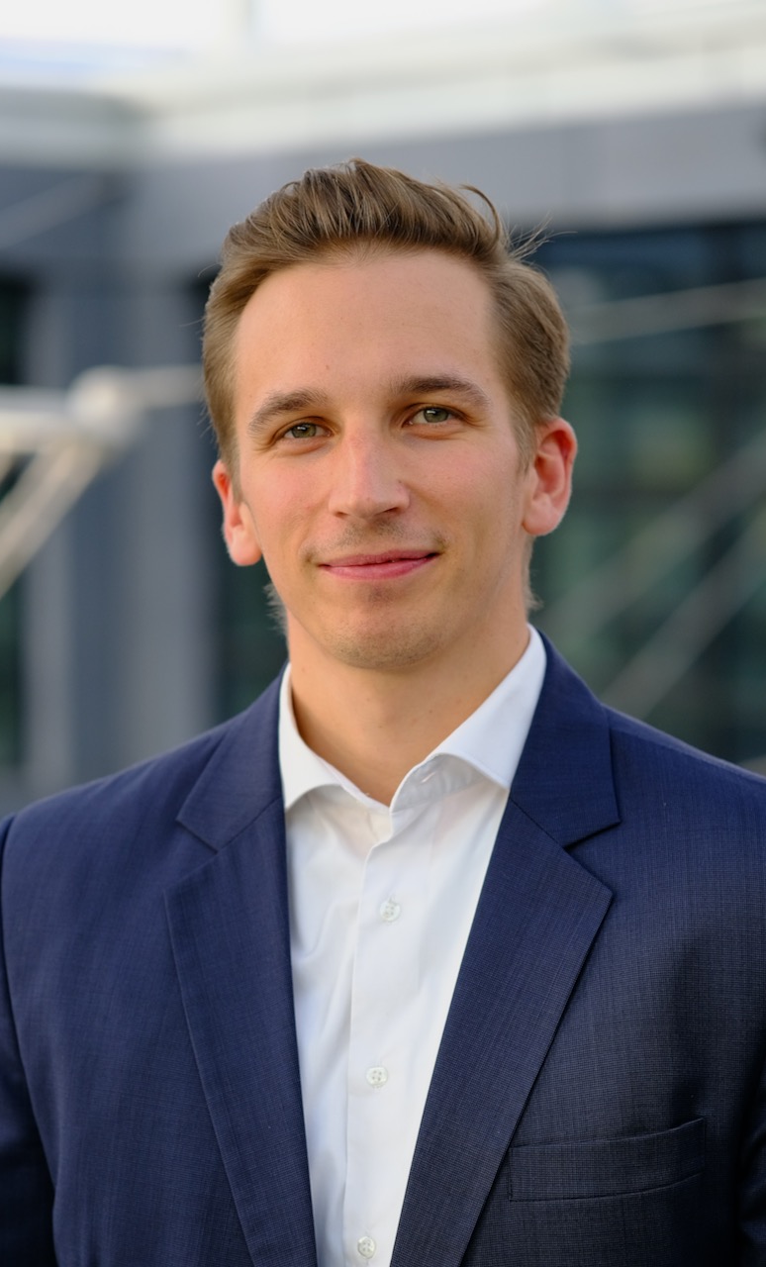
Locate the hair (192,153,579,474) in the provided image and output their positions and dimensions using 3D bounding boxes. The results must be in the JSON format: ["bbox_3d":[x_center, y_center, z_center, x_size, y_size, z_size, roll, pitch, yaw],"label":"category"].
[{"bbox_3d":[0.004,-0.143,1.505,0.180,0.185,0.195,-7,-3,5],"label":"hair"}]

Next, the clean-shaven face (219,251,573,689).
[{"bbox_3d":[0.007,-0.083,1.448,0.178,0.208,0.135,-7,-3,5],"label":"clean-shaven face"}]

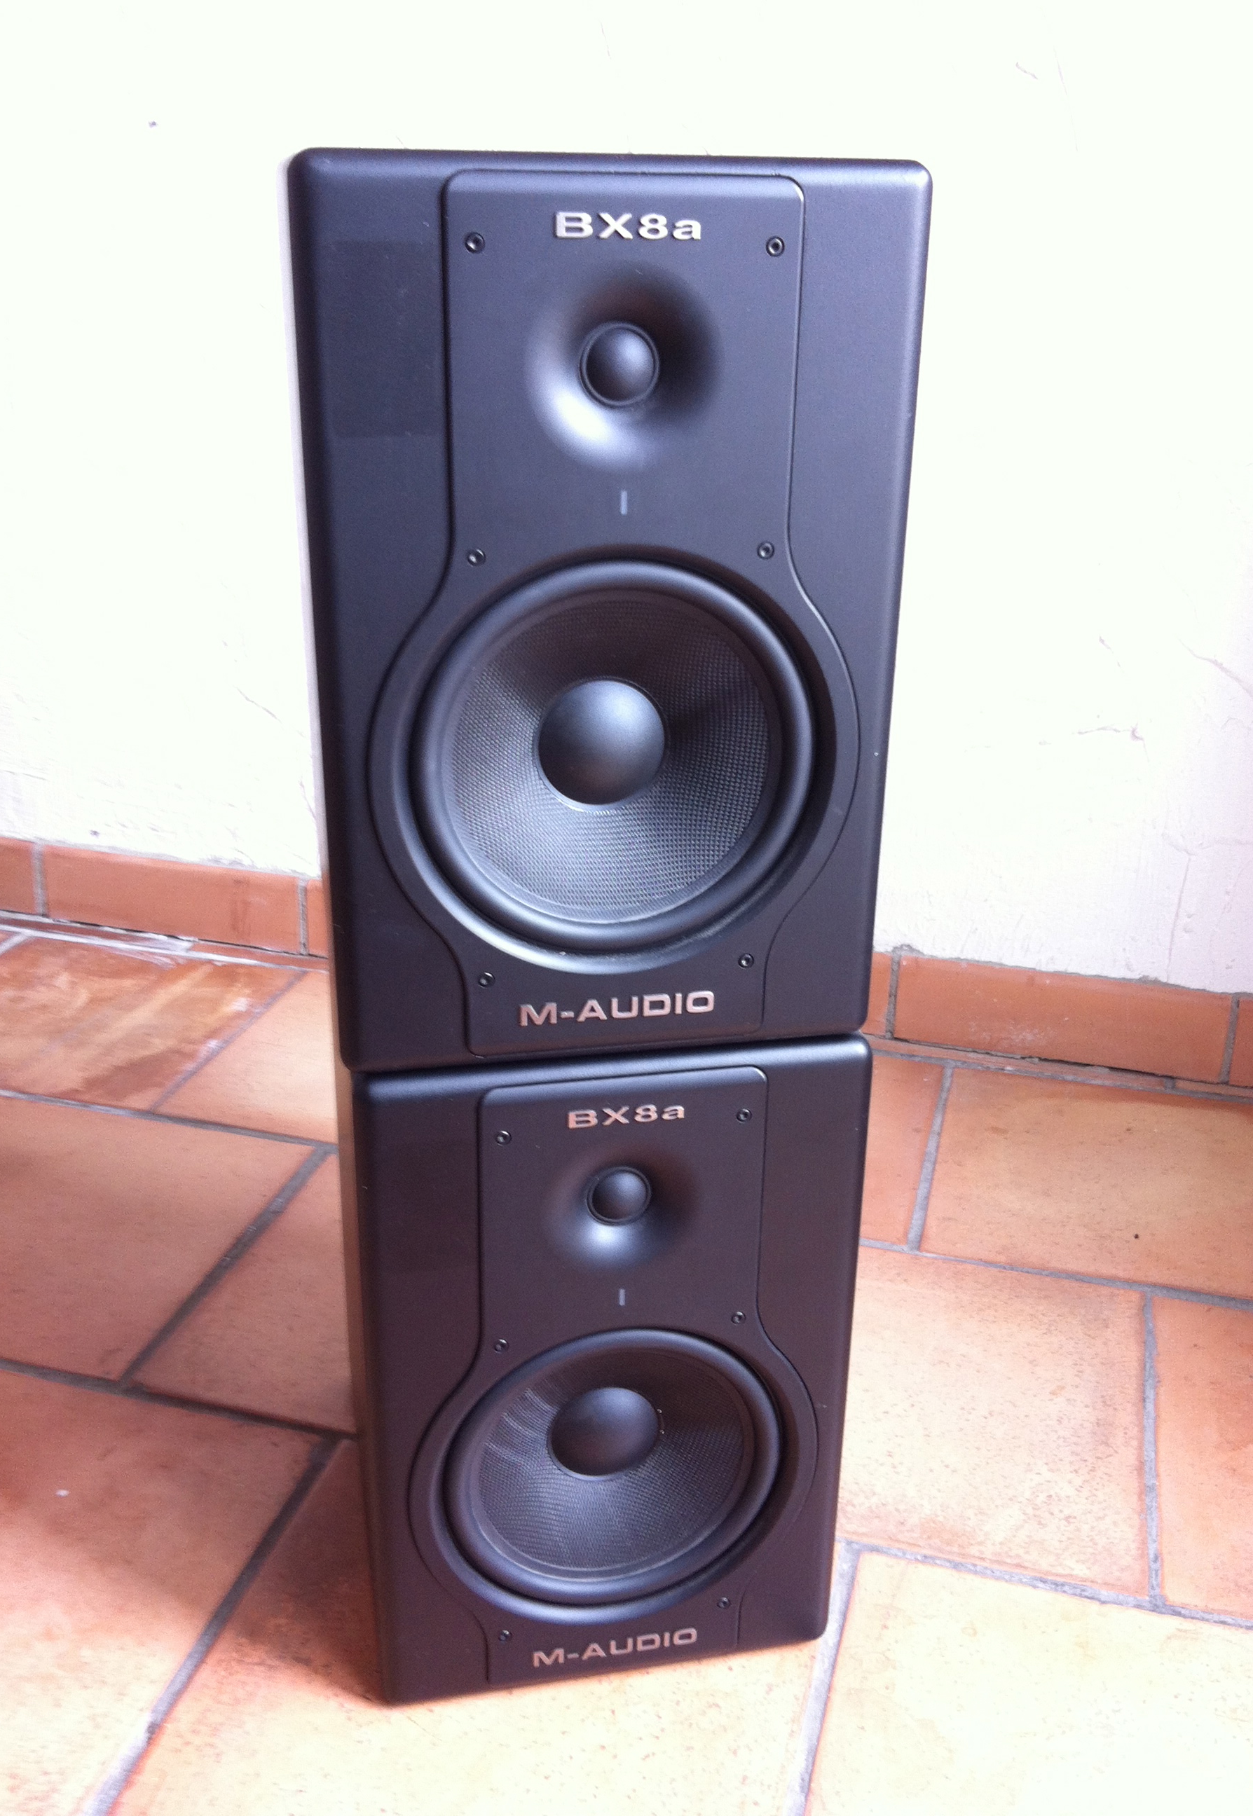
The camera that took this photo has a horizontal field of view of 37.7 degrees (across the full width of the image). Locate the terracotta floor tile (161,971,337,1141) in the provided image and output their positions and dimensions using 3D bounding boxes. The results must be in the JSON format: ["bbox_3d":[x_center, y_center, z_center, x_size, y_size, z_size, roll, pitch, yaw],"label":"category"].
[{"bbox_3d":[-0.211,0.148,1.661,0.317,0.015,0.311,7,23,14],"label":"terracotta floor tile"}]

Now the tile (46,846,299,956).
[{"bbox_3d":[-0.468,-0.011,1.900,0.287,0.086,0.012,7,23,14],"label":"tile"}]

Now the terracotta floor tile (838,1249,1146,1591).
[{"bbox_3d":[0.185,0.327,1.248,0.325,0.015,0.320,7,23,14],"label":"terracotta floor tile"}]

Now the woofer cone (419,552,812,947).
[{"bbox_3d":[-0.008,-0.068,0.803,0.175,0.175,0.045,-4,23,-11],"label":"woofer cone"}]

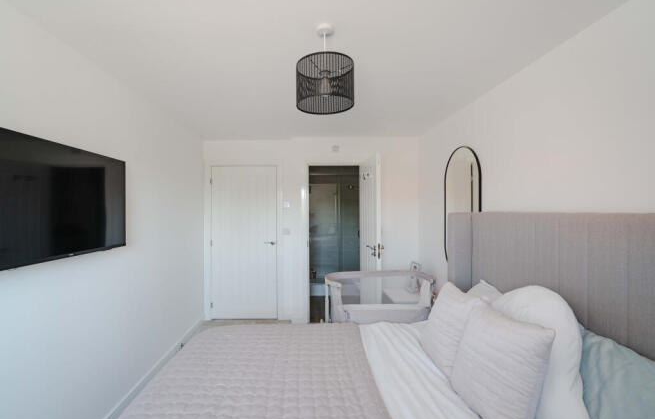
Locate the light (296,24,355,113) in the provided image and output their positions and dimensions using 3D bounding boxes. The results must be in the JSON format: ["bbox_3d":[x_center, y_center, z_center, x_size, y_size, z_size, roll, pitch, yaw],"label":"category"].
[{"bbox_3d":[-0.011,-0.723,1.485,0.292,0.392,0.292,0,0,0],"label":"light"}]

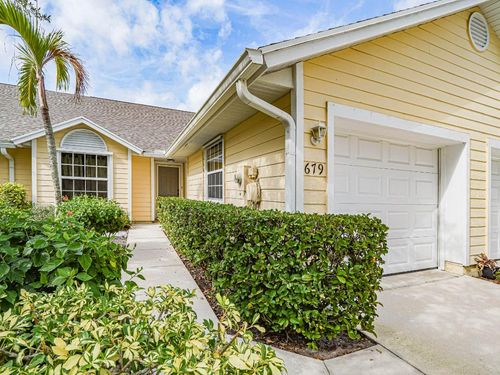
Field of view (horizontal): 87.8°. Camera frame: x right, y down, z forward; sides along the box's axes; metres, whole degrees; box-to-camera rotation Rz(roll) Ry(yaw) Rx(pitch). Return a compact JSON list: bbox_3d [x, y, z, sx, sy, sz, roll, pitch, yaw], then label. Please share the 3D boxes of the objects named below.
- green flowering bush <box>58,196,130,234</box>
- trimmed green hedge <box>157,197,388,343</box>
[{"bbox_3d":[-3.998,0.740,6.758,1.500,0.880,1.300,2,-2,-23],"label":"green flowering bush"},{"bbox_3d":[-0.918,0.788,5.250,1.050,1.040,7.400,2,-2,-24],"label":"trimmed green hedge"}]

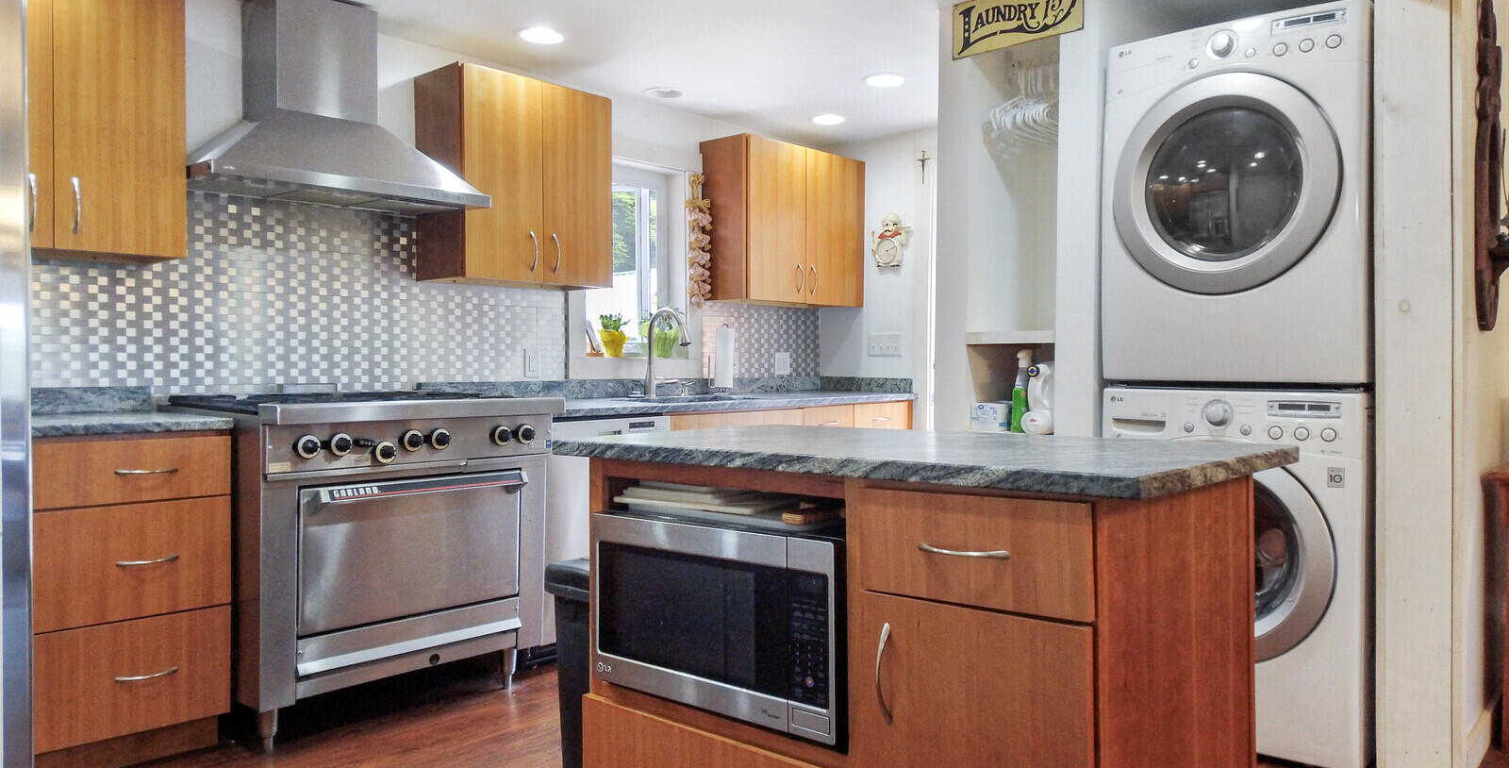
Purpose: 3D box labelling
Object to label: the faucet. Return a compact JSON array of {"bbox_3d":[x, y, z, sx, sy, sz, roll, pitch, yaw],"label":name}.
[{"bbox_3d":[-0.355,-0.145,4.233,0.270,0.410,0.140,0,1,41],"label":"faucet"}]

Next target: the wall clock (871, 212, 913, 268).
[{"bbox_3d":[0.725,-0.754,5.094,0.250,0.280,0.050,1,1,43],"label":"wall clock"}]

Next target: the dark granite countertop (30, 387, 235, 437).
[{"bbox_3d":[-1.819,0.072,2.671,0.636,0.128,0.480,1,1,43],"label":"dark granite countertop"}]

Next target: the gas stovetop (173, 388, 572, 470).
[{"bbox_3d":[-1.262,0.129,3.140,0.775,0.180,0.945,1,1,43],"label":"gas stovetop"}]

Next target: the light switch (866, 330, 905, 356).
[{"bbox_3d":[0.663,-0.198,4.880,0.205,0.116,0.015,0,1,40],"label":"light switch"}]

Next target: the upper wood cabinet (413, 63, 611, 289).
[{"bbox_3d":[-0.920,-0.763,3.725,0.325,0.758,0.655,0,1,41],"label":"upper wood cabinet"}]

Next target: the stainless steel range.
[{"bbox_3d":[-1.232,0.514,3.035,0.860,0.930,0.880,0,1,41],"label":"stainless steel range"}]

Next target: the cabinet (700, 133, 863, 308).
[{"bbox_3d":[0.164,-0.801,4.990,0.324,0.782,0.900,1,1,43],"label":"cabinet"}]

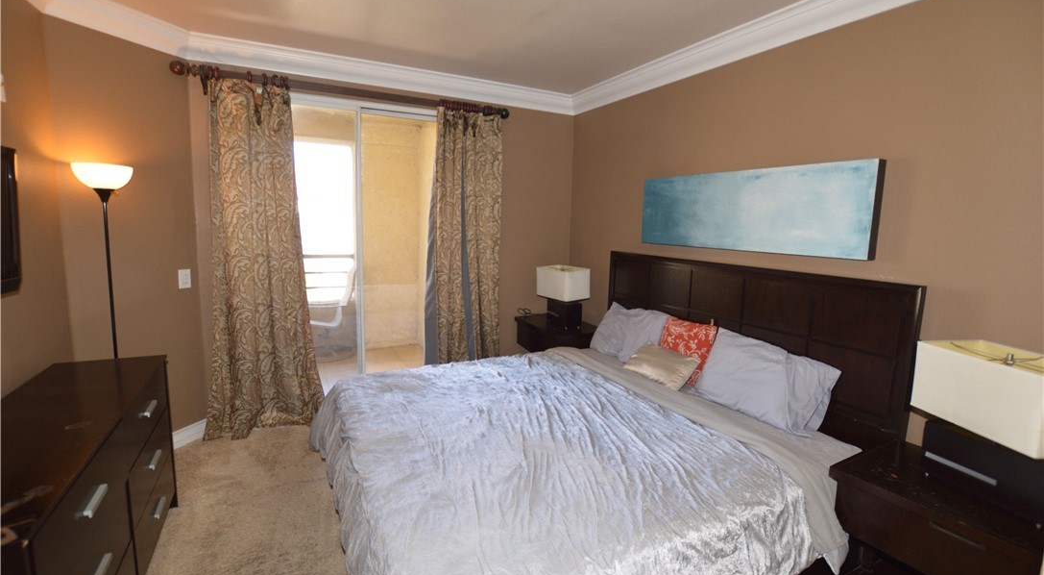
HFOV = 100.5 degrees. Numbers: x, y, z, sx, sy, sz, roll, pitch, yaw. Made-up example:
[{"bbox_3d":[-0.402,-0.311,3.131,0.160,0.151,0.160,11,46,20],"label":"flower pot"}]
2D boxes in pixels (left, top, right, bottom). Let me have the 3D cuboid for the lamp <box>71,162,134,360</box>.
[{"bbox_3d":[-2.108,0.251,2.257,0.240,1.750,0.240,-6,11,-43],"label":"lamp"}]

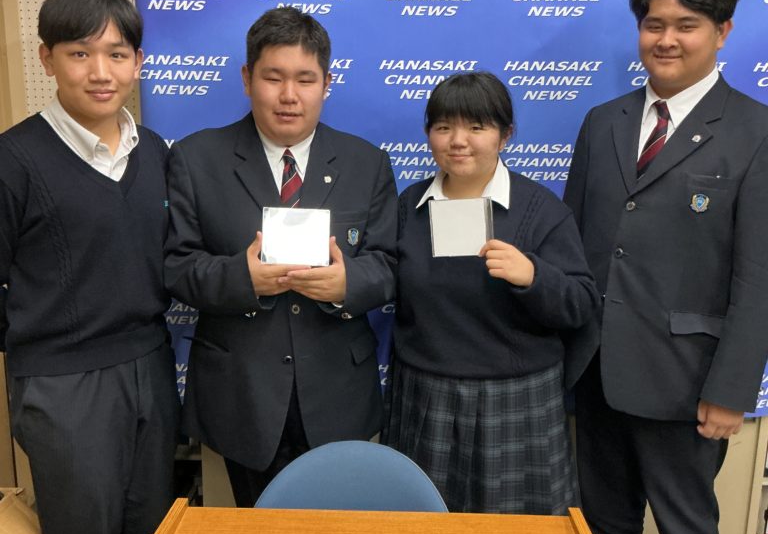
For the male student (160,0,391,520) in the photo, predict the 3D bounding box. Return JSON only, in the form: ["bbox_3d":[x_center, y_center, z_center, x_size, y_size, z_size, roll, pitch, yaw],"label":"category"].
[{"bbox_3d":[-0.229,0.251,1.987,0.520,1.635,0.380,0,13,-6],"label":"male student"}]

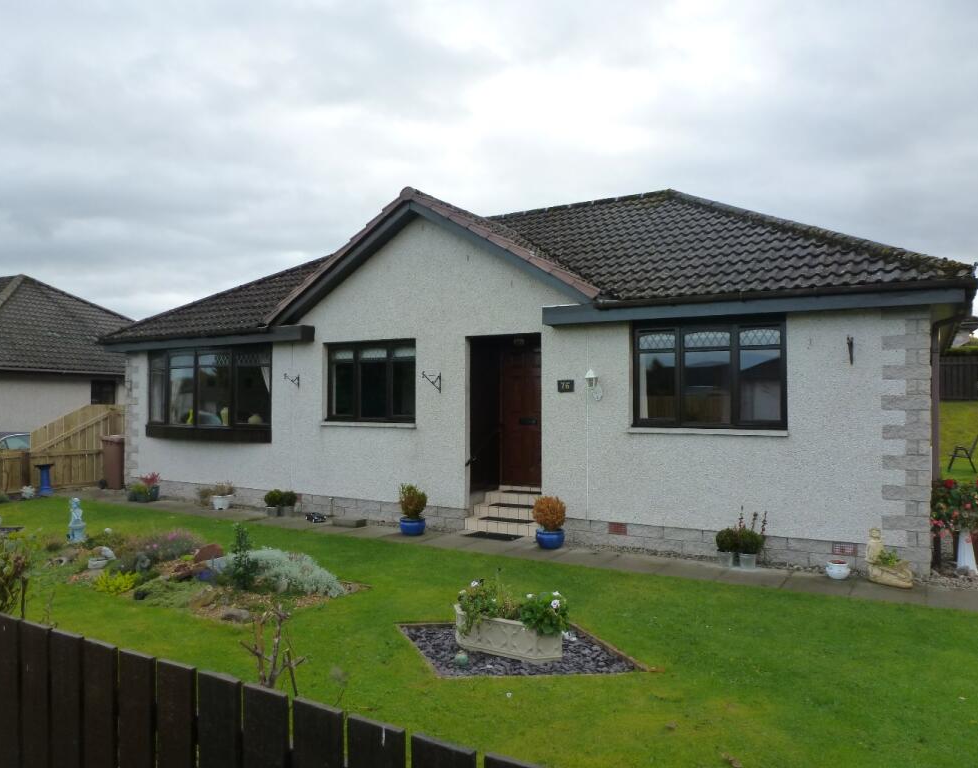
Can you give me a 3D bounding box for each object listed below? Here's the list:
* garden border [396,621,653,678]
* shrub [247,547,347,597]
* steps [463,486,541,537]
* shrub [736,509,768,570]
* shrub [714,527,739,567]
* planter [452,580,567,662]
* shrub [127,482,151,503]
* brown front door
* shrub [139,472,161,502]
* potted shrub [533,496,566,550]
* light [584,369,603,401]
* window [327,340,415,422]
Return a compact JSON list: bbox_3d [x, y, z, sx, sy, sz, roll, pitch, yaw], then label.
[{"bbox_3d":[0.166,1.862,4.989,1.662,0.080,1.139,0,-1,-5],"label":"garden border"},{"bbox_3d":[-1.848,1.804,6.850,0.920,0.370,0.780,0,-1,29],"label":"shrub"},{"bbox_3d":[0.393,1.738,9.752,1.120,0.510,0.970,-1,-1,30],"label":"steps"},{"bbox_3d":[2.809,1.650,7.623,0.340,0.625,0.340,0,-1,29],"label":"shrub"},{"bbox_3d":[2.589,1.777,7.740,0.270,0.420,0.270,0,-1,29],"label":"shrub"},{"bbox_3d":[0.167,1.637,4.973,0.780,0.400,0.370,0,-1,29],"label":"planter"},{"bbox_3d":[-6.153,1.930,12.597,0.400,0.301,0.360,-1,-1,30],"label":"shrub"},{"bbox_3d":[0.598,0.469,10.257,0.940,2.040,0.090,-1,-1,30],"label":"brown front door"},{"bbox_3d":[-5.944,1.806,12.450,0.360,0.500,0.340,0,-1,29],"label":"shrub"},{"bbox_3d":[0.738,1.675,8.660,0.390,0.603,0.390,0,-1,0],"label":"potted shrub"},{"bbox_3d":[1.255,0.005,8.512,0.160,0.370,0.270,0,-1,29],"label":"light"},{"bbox_3d":[-1.725,-0.031,10.544,1.660,1.185,0.100,0,-1,29],"label":"window"}]

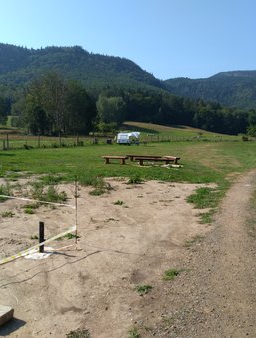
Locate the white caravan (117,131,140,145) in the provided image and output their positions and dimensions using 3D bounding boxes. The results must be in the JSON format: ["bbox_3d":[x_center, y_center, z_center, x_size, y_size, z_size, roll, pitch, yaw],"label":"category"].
[{"bbox_3d":[-0.036,-5.501,61.000,3.900,2.350,4.300,0,5,0],"label":"white caravan"}]

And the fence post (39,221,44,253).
[{"bbox_3d":[-1.157,0.914,4.540,0.061,0.430,0.061,0,5,0],"label":"fence post"}]

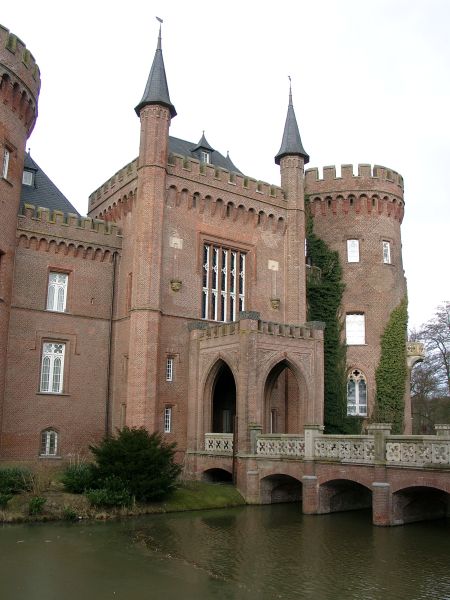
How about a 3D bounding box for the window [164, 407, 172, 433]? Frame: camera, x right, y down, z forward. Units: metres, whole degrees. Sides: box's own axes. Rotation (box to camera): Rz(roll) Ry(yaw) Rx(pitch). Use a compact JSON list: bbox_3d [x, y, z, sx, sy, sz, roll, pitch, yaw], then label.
[{"bbox_3d":[-2.612,5.562,27.251,0.332,1.178,0.171,9,-15,-34],"label":"window"}]

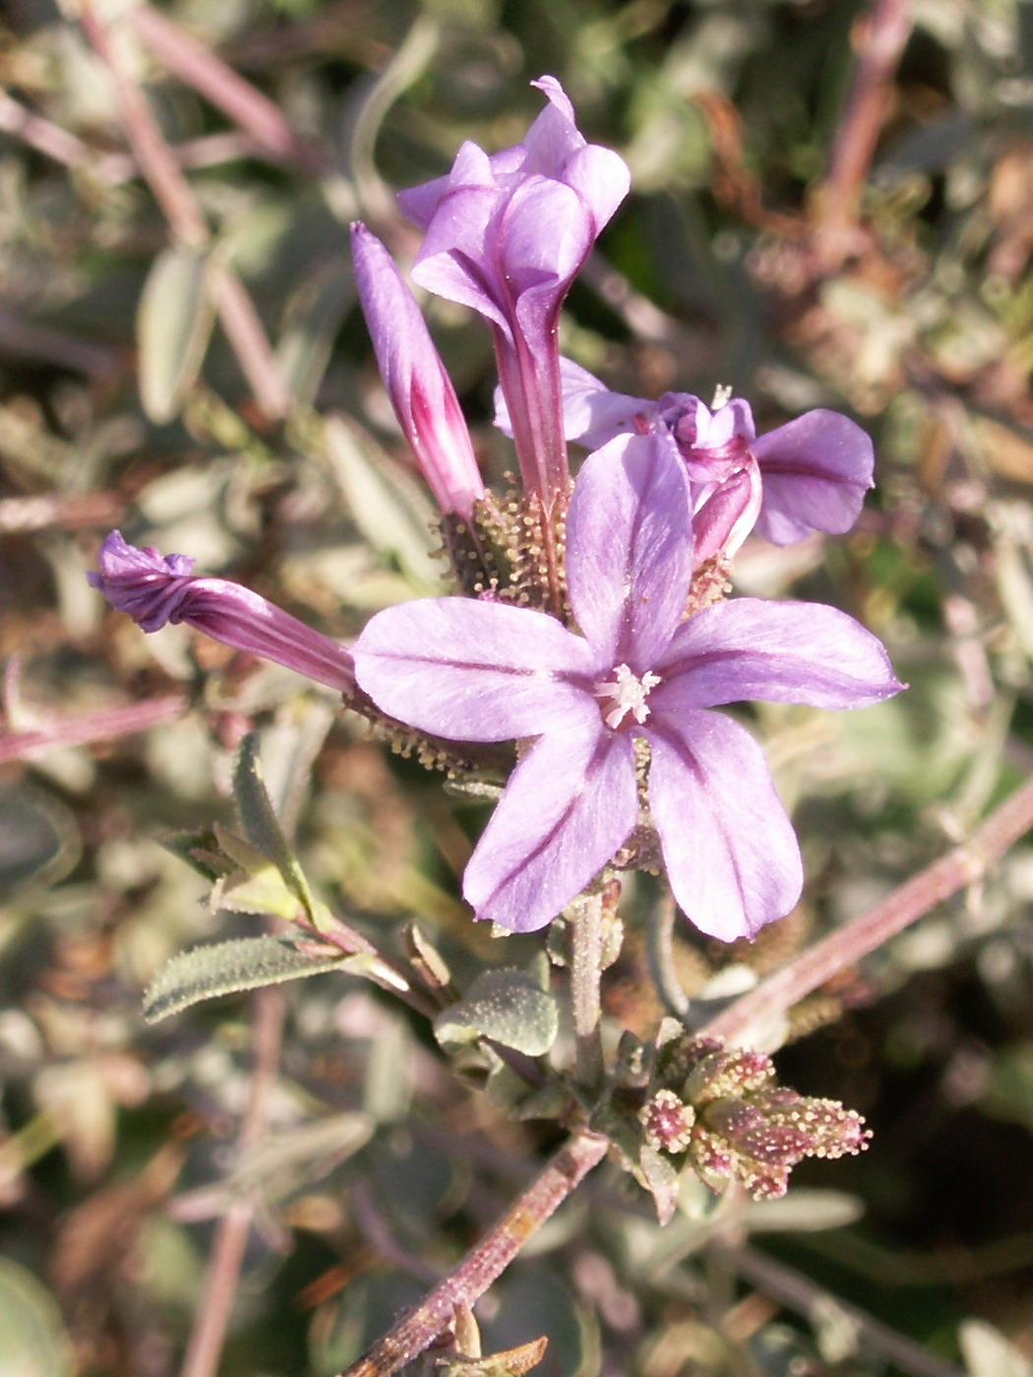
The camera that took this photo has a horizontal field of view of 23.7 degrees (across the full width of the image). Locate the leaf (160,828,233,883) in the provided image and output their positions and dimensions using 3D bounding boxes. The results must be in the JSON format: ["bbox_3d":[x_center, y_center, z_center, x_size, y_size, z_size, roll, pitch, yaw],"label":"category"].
[{"bbox_3d":[-0.016,0.008,0.123,0.004,0.002,0.002,29,19,8],"label":"leaf"}]

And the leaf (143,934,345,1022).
[{"bbox_3d":[-0.013,0.014,0.117,0.009,0.002,0.003,-14,30,-1],"label":"leaf"}]

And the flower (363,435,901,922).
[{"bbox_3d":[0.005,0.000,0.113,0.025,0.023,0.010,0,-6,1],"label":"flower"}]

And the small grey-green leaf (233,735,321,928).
[{"bbox_3d":[-0.012,0.007,0.119,0.002,0.009,0.002,-18,7,35],"label":"small grey-green leaf"}]

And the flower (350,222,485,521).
[{"bbox_3d":[-0.005,-0.015,0.118,0.004,0.015,0.003,-21,0,0],"label":"flower"}]

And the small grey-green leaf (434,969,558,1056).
[{"bbox_3d":[-0.001,0.015,0.117,0.006,0.003,0.004,0,37,0],"label":"small grey-green leaf"}]

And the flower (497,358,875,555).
[{"bbox_3d":[0.009,-0.012,0.124,0.019,0.008,0.012,7,8,1],"label":"flower"}]

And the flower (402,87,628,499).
[{"bbox_3d":[0.000,-0.019,0.117,0.010,0.020,0.009,-3,0,0],"label":"flower"}]

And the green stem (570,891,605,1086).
[{"bbox_3d":[0.003,0.015,0.119,0.002,0.009,0.002,0,3,0],"label":"green stem"}]

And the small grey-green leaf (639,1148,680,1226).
[{"bbox_3d":[0.007,0.024,0.121,0.002,0.004,0.001,-11,0,-11],"label":"small grey-green leaf"}]

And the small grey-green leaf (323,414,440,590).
[{"bbox_3d":[-0.007,-0.010,0.136,0.004,0.011,0.002,-29,-6,-15],"label":"small grey-green leaf"}]

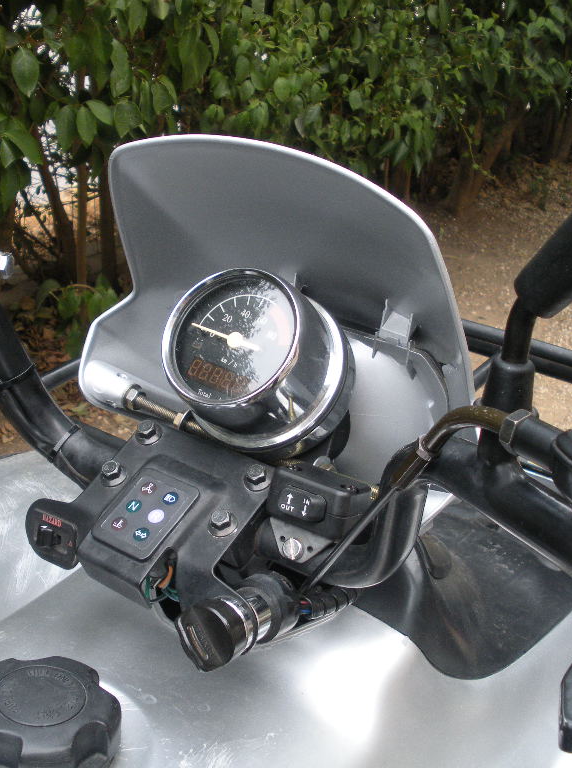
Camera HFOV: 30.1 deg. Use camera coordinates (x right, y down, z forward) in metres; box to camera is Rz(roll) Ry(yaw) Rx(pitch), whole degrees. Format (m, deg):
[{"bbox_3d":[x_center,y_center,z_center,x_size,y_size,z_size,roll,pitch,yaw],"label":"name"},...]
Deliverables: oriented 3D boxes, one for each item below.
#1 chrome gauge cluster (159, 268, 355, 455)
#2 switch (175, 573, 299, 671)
[{"bbox_3d":[-0.017,-0.011,0.628,0.102,0.102,0.078,20,-12,30],"label":"chrome gauge cluster"},{"bbox_3d":[-0.023,0.118,0.535,0.037,0.039,0.074,20,17,30],"label":"switch"}]

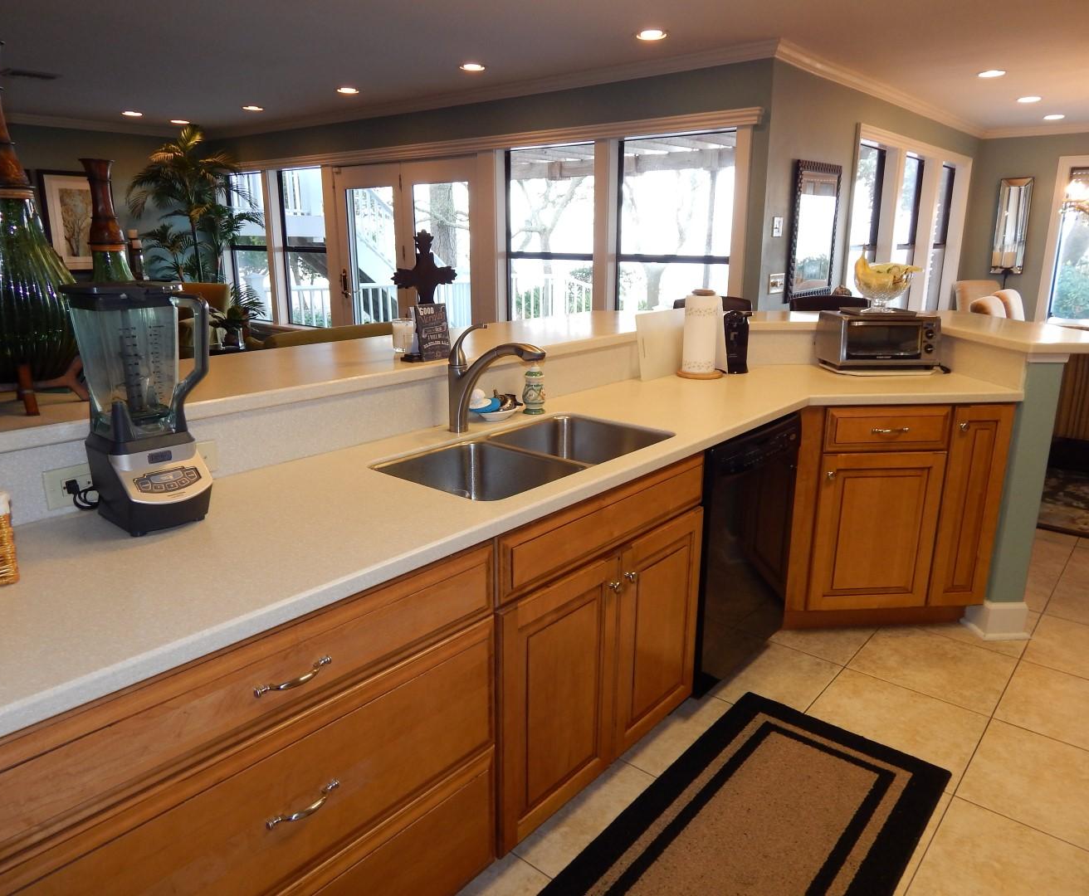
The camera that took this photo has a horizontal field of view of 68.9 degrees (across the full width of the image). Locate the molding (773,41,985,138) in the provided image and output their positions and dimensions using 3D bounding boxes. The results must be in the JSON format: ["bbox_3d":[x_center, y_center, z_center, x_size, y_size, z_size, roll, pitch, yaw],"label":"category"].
[{"bbox_3d":[2.827,-2.642,6.124,0.085,0.082,4.930,12,19,38],"label":"molding"}]

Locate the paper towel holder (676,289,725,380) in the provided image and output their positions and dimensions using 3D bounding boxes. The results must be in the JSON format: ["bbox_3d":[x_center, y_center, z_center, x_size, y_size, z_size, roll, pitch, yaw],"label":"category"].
[{"bbox_3d":[0.570,-0.419,2.940,0.183,0.315,0.183,0,15,0],"label":"paper towel holder"}]

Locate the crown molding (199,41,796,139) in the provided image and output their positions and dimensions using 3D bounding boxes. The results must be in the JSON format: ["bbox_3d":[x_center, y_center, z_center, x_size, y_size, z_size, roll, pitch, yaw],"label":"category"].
[{"bbox_3d":[-1.088,-2.672,6.206,6.200,0.087,0.085,12,19,38],"label":"crown molding"}]

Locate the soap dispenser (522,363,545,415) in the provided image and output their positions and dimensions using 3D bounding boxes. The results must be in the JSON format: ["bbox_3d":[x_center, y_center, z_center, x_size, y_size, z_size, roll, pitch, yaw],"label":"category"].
[{"bbox_3d":[-0.032,-0.190,2.389,0.068,0.170,0.068,0,15,0],"label":"soap dispenser"}]

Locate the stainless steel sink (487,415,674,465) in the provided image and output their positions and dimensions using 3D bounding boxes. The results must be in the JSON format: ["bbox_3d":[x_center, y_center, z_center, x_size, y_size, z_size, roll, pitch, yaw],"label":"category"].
[{"bbox_3d":[0.093,0.052,2.196,0.410,0.195,0.400,12,19,38],"label":"stainless steel sink"}]

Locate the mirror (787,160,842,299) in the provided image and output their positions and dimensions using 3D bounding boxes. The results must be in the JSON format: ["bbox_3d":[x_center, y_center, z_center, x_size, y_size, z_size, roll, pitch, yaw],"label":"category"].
[{"bbox_3d":[1.686,-1.359,4.983,0.045,0.800,0.680,12,19,38],"label":"mirror"}]

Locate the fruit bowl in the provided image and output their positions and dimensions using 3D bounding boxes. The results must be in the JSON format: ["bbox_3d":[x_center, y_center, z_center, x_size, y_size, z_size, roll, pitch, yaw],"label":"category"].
[{"bbox_3d":[1.455,-0.695,3.352,0.256,0.218,0.256,12,19,38],"label":"fruit bowl"}]

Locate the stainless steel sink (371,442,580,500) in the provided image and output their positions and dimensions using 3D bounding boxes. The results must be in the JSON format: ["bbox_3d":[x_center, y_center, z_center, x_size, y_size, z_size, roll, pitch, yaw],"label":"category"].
[{"bbox_3d":[-0.153,0.140,1.904,0.392,0.197,0.357,12,19,38],"label":"stainless steel sink"}]

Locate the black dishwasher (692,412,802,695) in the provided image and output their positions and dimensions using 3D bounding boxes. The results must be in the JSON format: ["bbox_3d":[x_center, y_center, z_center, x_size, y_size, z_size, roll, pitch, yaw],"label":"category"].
[{"bbox_3d":[0.420,0.302,2.643,0.600,0.845,0.615,12,19,38],"label":"black dishwasher"}]

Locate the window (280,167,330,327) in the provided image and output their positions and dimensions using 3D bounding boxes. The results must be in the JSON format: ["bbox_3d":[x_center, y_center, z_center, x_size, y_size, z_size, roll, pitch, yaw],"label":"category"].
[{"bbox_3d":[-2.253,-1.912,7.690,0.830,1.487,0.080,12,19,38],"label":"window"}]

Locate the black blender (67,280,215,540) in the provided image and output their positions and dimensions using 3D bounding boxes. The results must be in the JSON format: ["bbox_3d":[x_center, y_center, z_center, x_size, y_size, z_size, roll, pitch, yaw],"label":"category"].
[{"bbox_3d":[-0.721,-0.086,1.462,0.245,0.430,0.200,-13,20,-41],"label":"black blender"}]

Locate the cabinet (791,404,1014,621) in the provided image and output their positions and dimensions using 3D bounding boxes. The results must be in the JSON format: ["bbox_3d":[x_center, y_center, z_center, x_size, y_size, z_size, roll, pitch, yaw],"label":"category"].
[{"bbox_3d":[1.210,0.203,3.055,0.745,0.865,0.580,-1,15,-5],"label":"cabinet"}]

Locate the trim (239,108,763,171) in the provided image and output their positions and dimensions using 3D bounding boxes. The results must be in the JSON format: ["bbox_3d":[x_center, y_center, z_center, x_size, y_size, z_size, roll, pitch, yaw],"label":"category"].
[{"bbox_3d":[-0.963,-2.329,6.203,5.670,0.095,0.065,12,19,38],"label":"trim"}]

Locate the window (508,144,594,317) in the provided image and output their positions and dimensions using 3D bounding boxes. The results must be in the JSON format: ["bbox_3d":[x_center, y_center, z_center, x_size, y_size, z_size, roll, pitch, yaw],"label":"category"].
[{"bbox_3d":[0.042,-1.413,5.695,0.850,1.400,0.100,12,19,38],"label":"window"}]

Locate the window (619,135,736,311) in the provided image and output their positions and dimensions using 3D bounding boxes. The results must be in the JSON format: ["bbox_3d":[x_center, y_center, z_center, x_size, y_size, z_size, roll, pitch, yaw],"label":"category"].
[{"bbox_3d":[0.808,-1.247,5.073,0.870,1.400,0.100,12,19,38],"label":"window"}]

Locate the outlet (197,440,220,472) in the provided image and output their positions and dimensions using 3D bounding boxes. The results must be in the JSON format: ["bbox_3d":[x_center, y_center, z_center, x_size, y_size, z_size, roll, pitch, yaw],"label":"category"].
[{"bbox_3d":[-0.751,0.029,1.701,0.008,0.070,0.114,12,19,38],"label":"outlet"}]

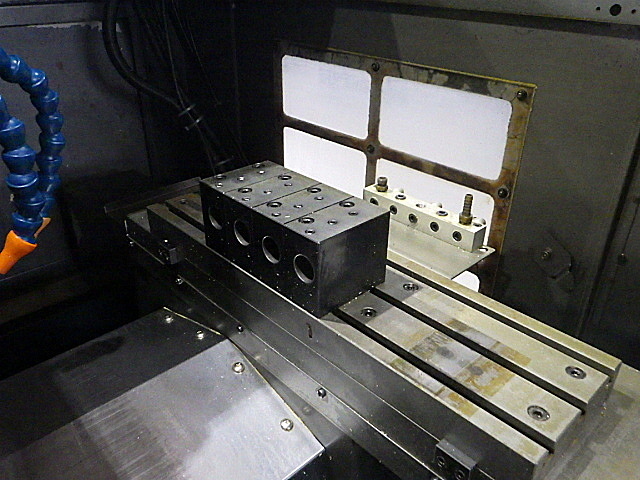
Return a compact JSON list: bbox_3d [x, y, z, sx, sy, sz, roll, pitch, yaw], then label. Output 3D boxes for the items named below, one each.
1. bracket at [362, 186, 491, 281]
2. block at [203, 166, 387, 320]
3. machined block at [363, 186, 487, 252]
[{"bbox_3d":[0.095,-0.017,0.590,0.087,0.027,0.187,-24,37,-37],"label":"bracket"},{"bbox_3d":[-0.029,-0.010,0.515,0.087,0.075,0.178,-24,37,-37],"label":"block"},{"bbox_3d":[0.117,-0.028,0.608,0.022,0.024,0.159,-24,37,-37],"label":"machined block"}]

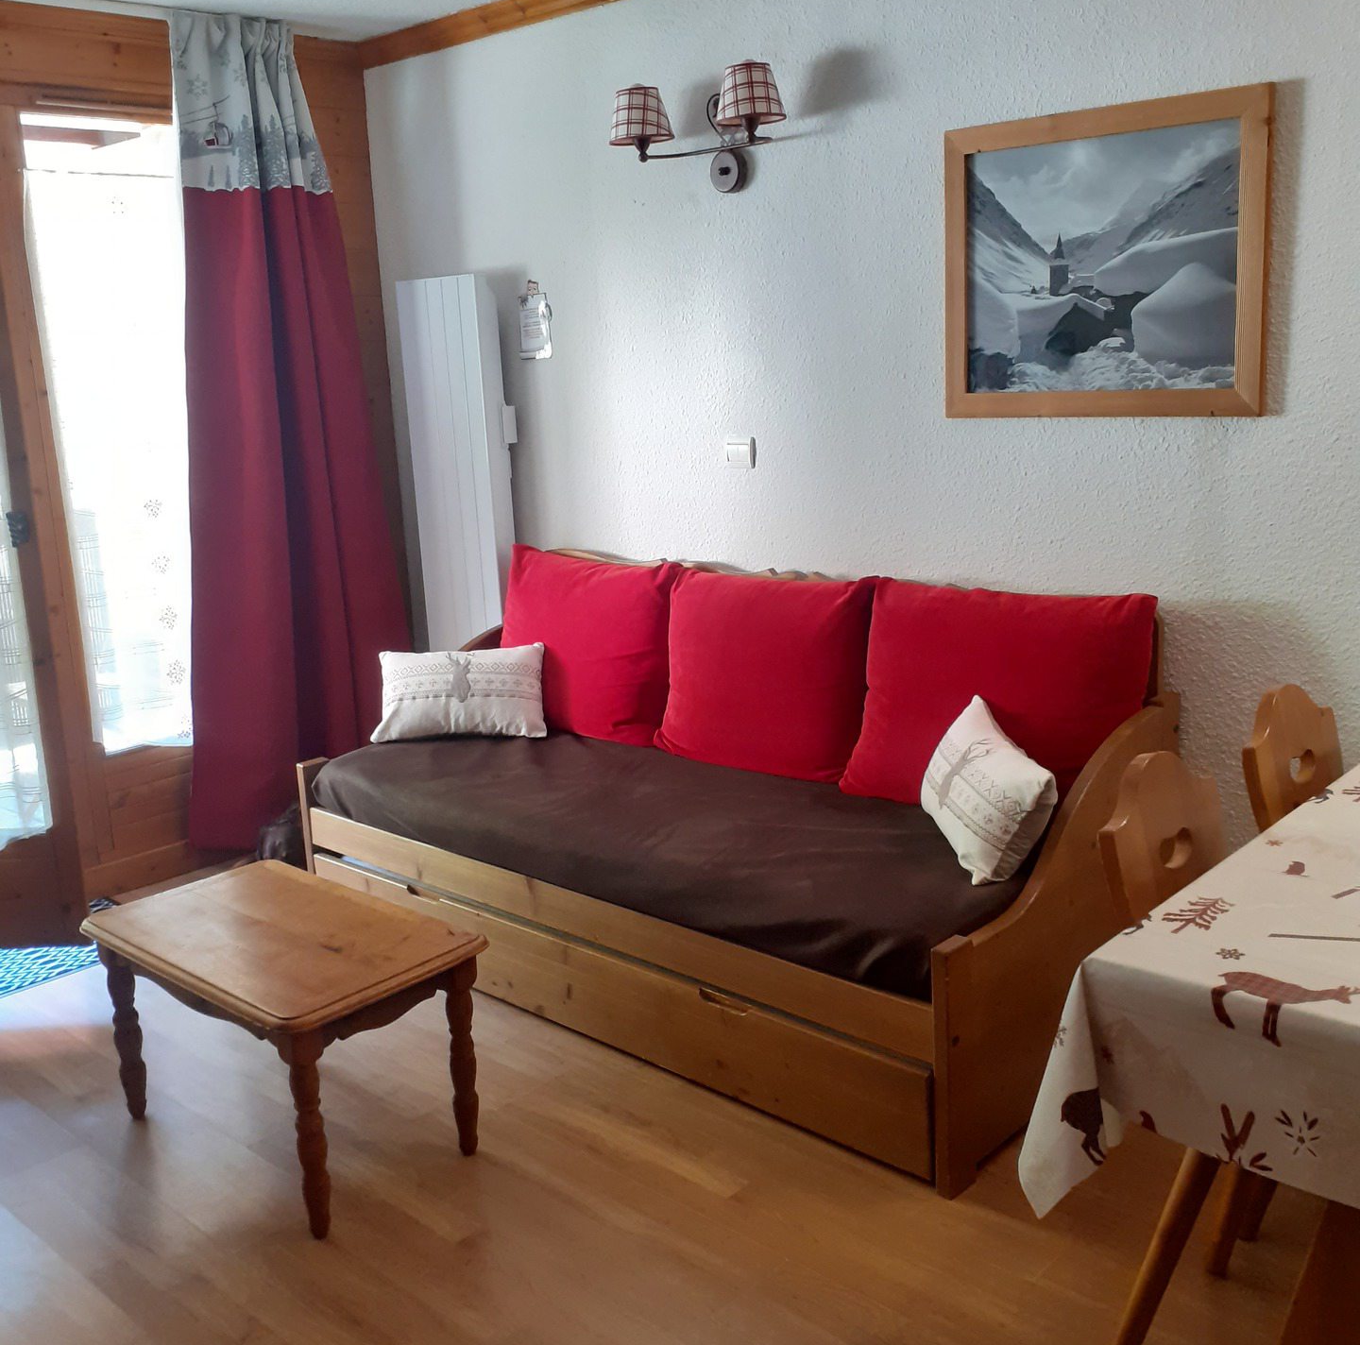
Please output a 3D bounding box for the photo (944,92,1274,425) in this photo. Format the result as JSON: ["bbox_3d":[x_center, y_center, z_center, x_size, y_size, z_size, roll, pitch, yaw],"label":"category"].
[{"bbox_3d":[0.875,-0.852,2.970,0.710,0.619,0.023,9,18,41],"label":"photo"}]

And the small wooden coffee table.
[{"bbox_3d":[-0.780,0.721,2.836,0.753,0.442,0.446,9,18,41],"label":"small wooden coffee table"}]

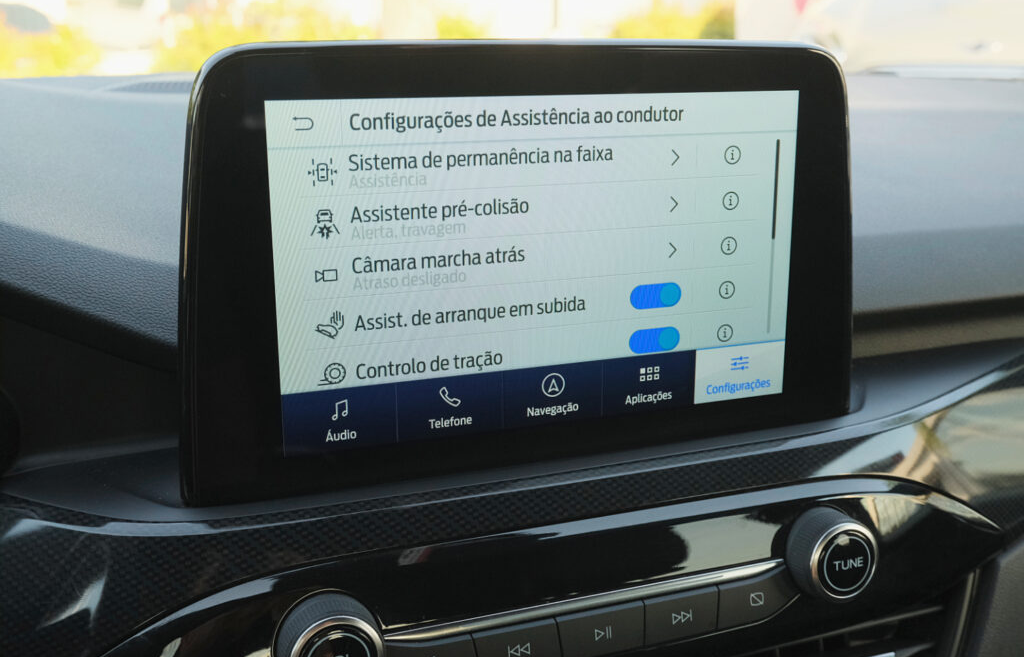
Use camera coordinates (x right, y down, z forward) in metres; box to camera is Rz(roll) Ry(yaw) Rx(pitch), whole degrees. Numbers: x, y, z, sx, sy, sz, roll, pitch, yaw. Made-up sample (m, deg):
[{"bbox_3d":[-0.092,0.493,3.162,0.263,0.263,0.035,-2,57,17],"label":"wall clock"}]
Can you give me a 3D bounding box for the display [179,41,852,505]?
[{"bbox_3d":[0.010,-0.024,0.349,0.231,0.136,0.025,-6,15,-20],"label":"display"}]

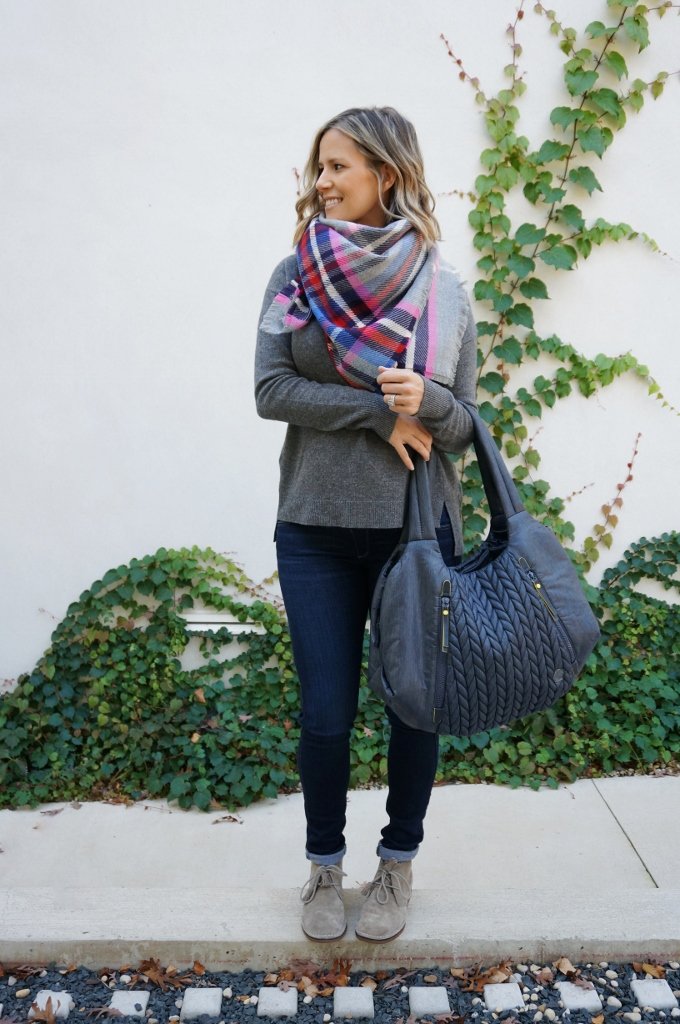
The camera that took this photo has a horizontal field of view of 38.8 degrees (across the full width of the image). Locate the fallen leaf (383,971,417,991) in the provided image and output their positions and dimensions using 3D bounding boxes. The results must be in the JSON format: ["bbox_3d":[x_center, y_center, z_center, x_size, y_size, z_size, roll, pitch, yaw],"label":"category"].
[{"bbox_3d":[0.123,0.949,1.959,0.090,0.018,0.035,-6,9,-39],"label":"fallen leaf"}]

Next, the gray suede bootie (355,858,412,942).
[{"bbox_3d":[0.109,0.809,2.113,0.106,0.135,0.265,2,7,13],"label":"gray suede bootie"}]

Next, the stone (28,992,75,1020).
[{"bbox_3d":[-0.564,0.983,1.896,0.074,0.040,0.075,-1,9,-5],"label":"stone"}]

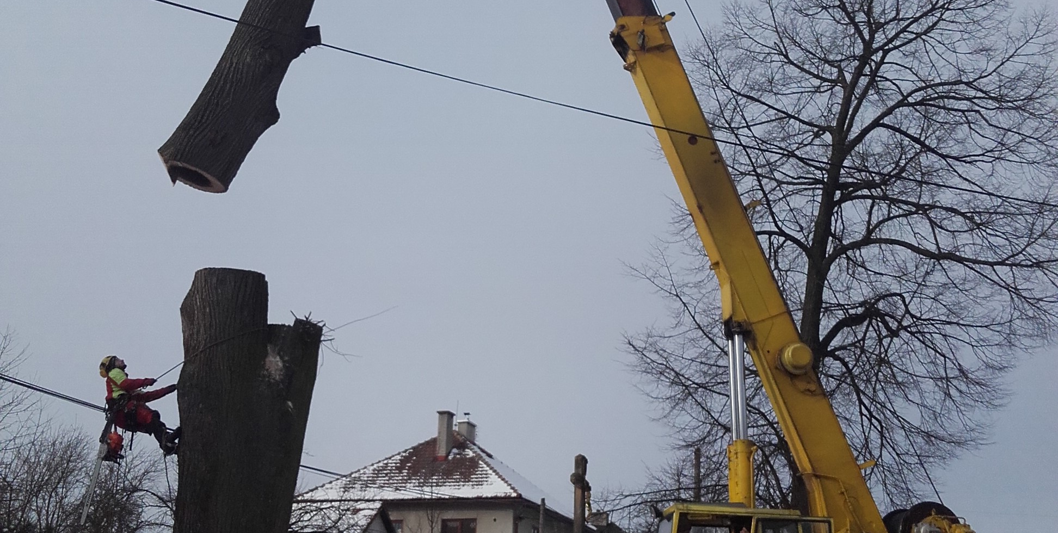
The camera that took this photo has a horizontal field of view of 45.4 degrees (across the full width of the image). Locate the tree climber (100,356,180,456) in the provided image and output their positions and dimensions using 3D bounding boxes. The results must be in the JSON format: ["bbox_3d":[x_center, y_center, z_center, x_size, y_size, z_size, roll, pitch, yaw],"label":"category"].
[{"bbox_3d":[-4.409,1.571,14.300,1.040,1.120,0.550,1,-18,0],"label":"tree climber"}]

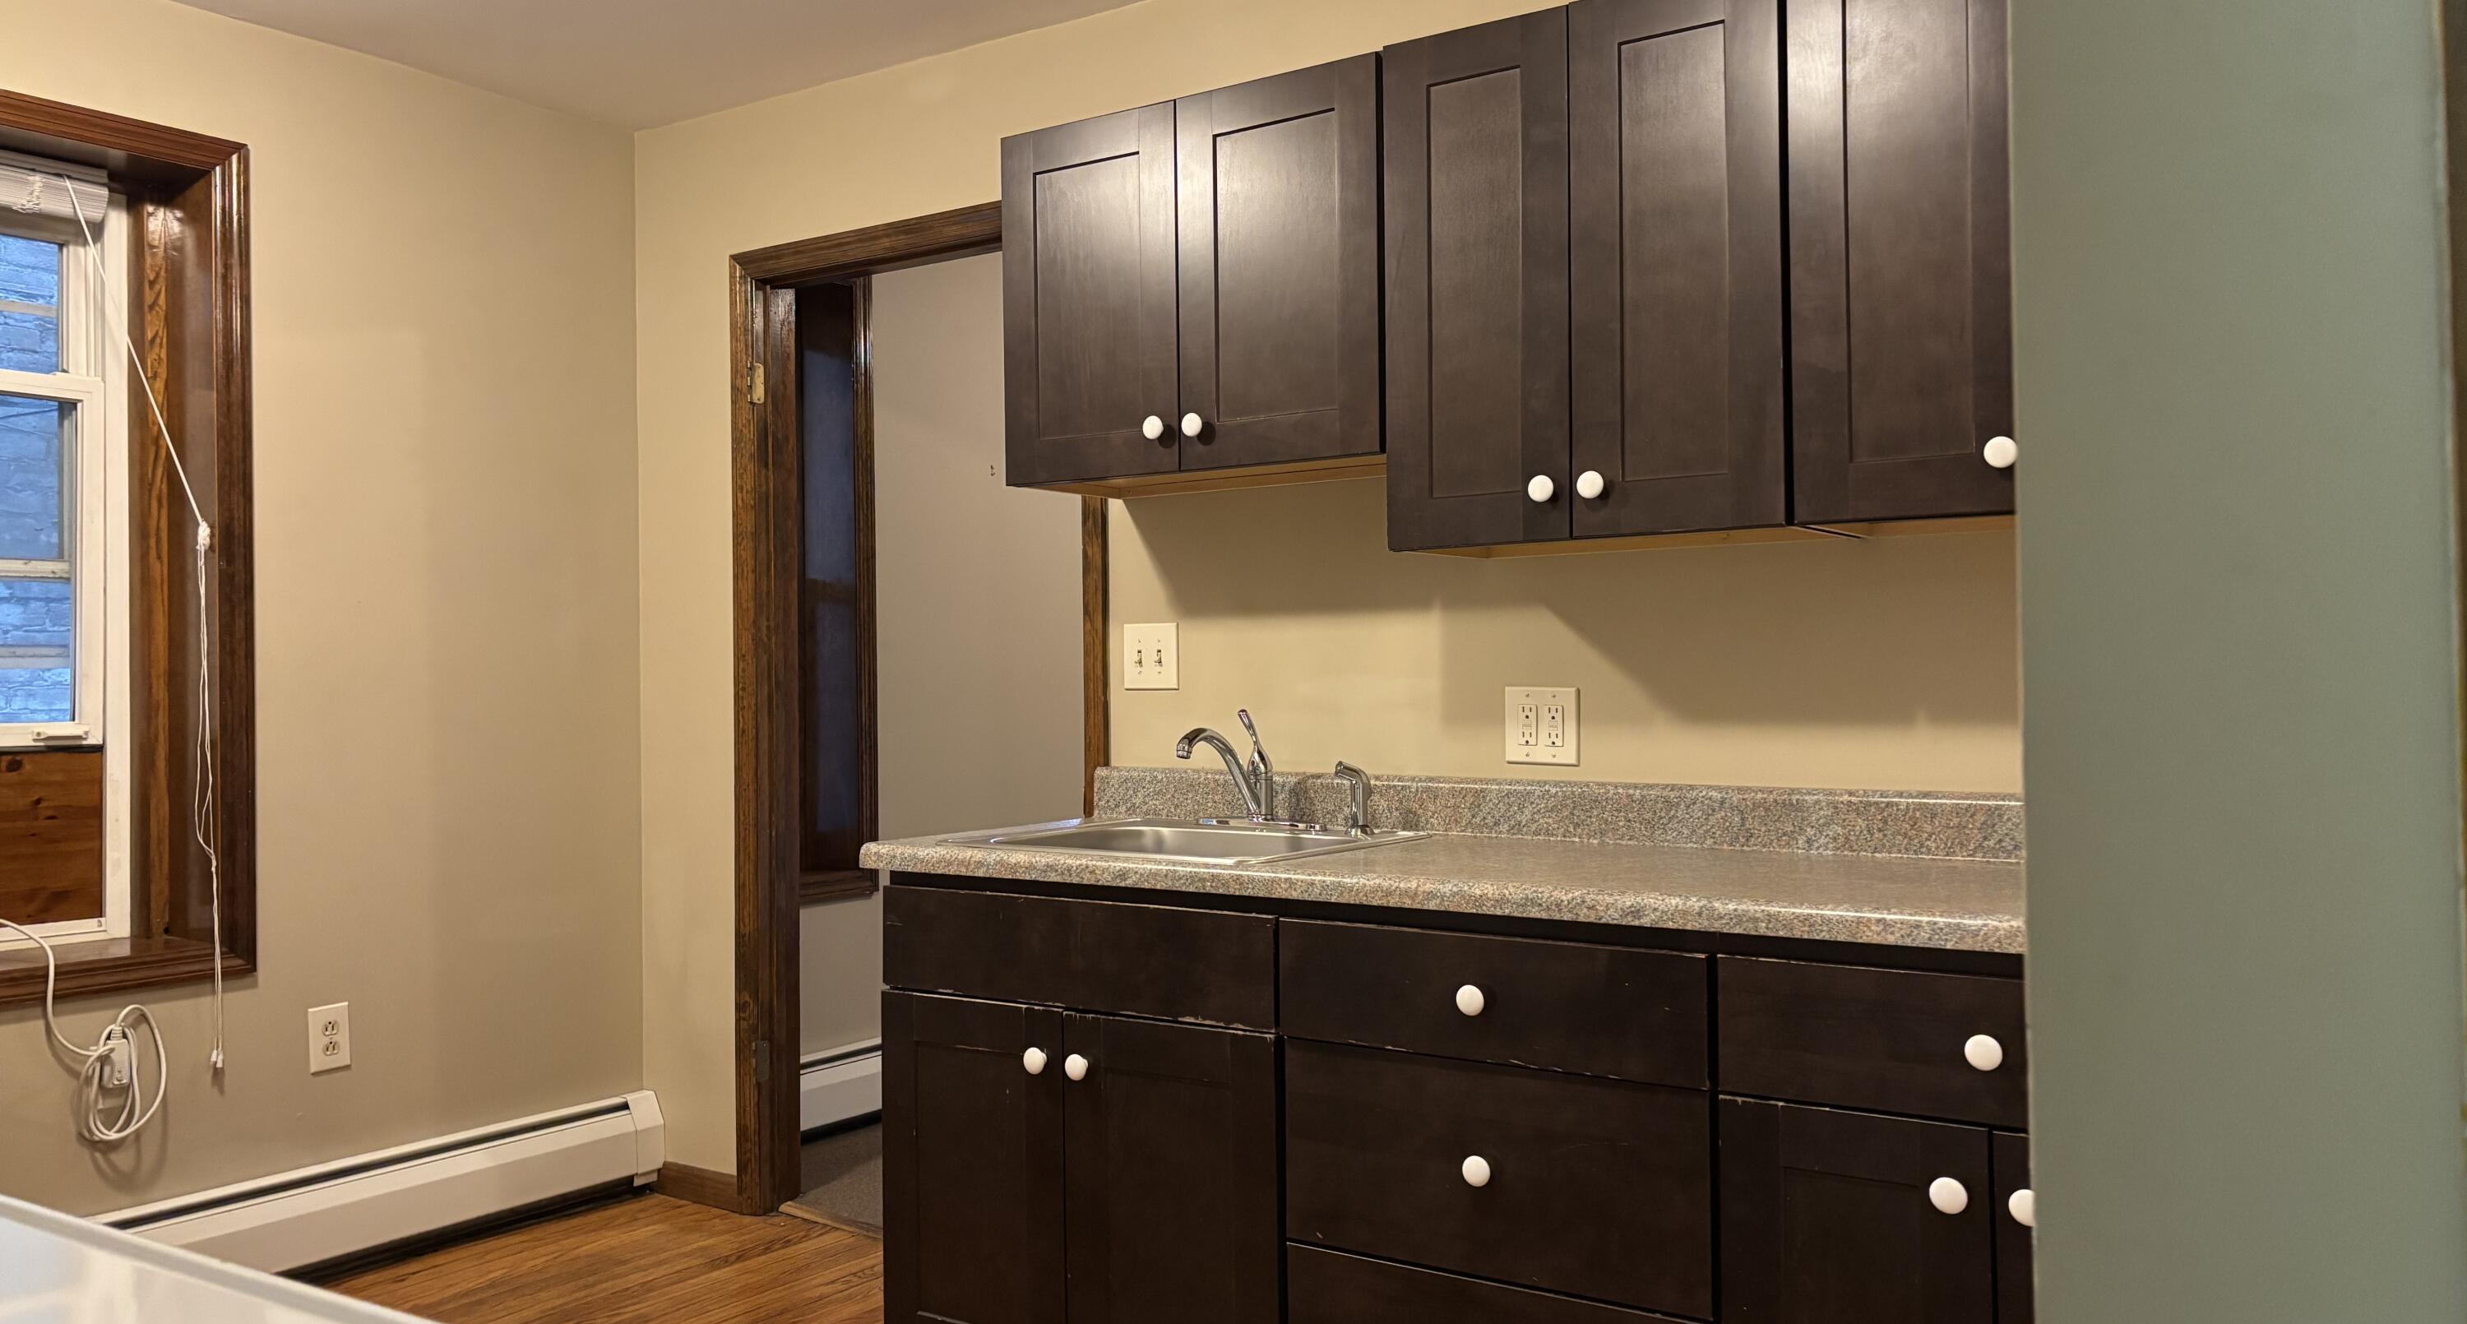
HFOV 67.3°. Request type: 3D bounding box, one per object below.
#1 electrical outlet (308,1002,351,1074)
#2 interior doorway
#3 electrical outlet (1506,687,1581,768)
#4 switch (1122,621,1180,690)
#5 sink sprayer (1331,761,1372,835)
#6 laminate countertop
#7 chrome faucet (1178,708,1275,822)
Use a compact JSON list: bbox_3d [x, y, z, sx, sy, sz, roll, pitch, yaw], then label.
[{"bbox_3d":[-1.782,0.746,3.661,0.009,0.125,0.080,-1,0,34],"label":"electrical outlet"},{"bbox_3d":[-0.631,0.153,3.838,1.052,2.108,0.128,-1,0,34],"label":"interior doorway"},{"bbox_3d":[0.499,0.106,3.004,0.127,0.125,0.009,-1,0,34],"label":"electrical outlet"},{"bbox_3d":[-0.156,-0.009,3.449,0.126,0.124,0.013,-1,0,34],"label":"switch"},{"bbox_3d":[0.197,0.226,3.053,0.041,0.122,0.088,-1,0,34],"label":"sink sprayer"},{"bbox_3d":[0.428,0.256,2.670,2.054,0.128,0.641,-1,0,34],"label":"laminate countertop"},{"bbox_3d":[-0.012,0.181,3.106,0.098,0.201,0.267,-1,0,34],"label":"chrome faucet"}]

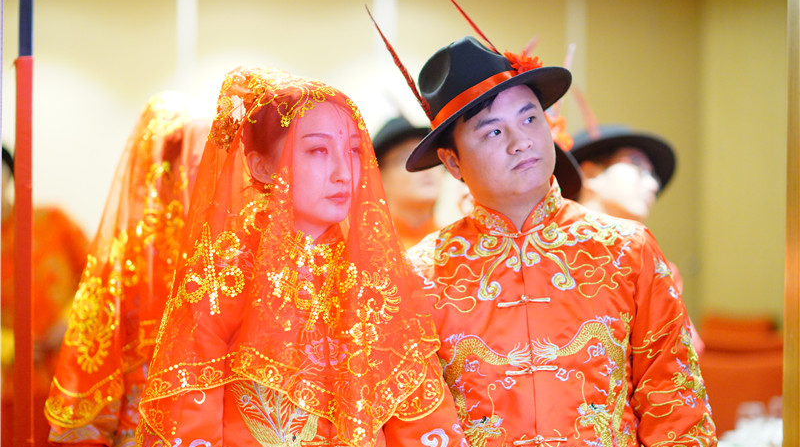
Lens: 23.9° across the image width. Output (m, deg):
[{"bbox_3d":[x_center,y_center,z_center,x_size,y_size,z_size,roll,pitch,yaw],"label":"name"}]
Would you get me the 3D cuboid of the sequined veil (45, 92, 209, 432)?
[{"bbox_3d":[-0.406,0.066,3.370,0.460,0.610,0.420,0,-1,-30],"label":"sequined veil"}]

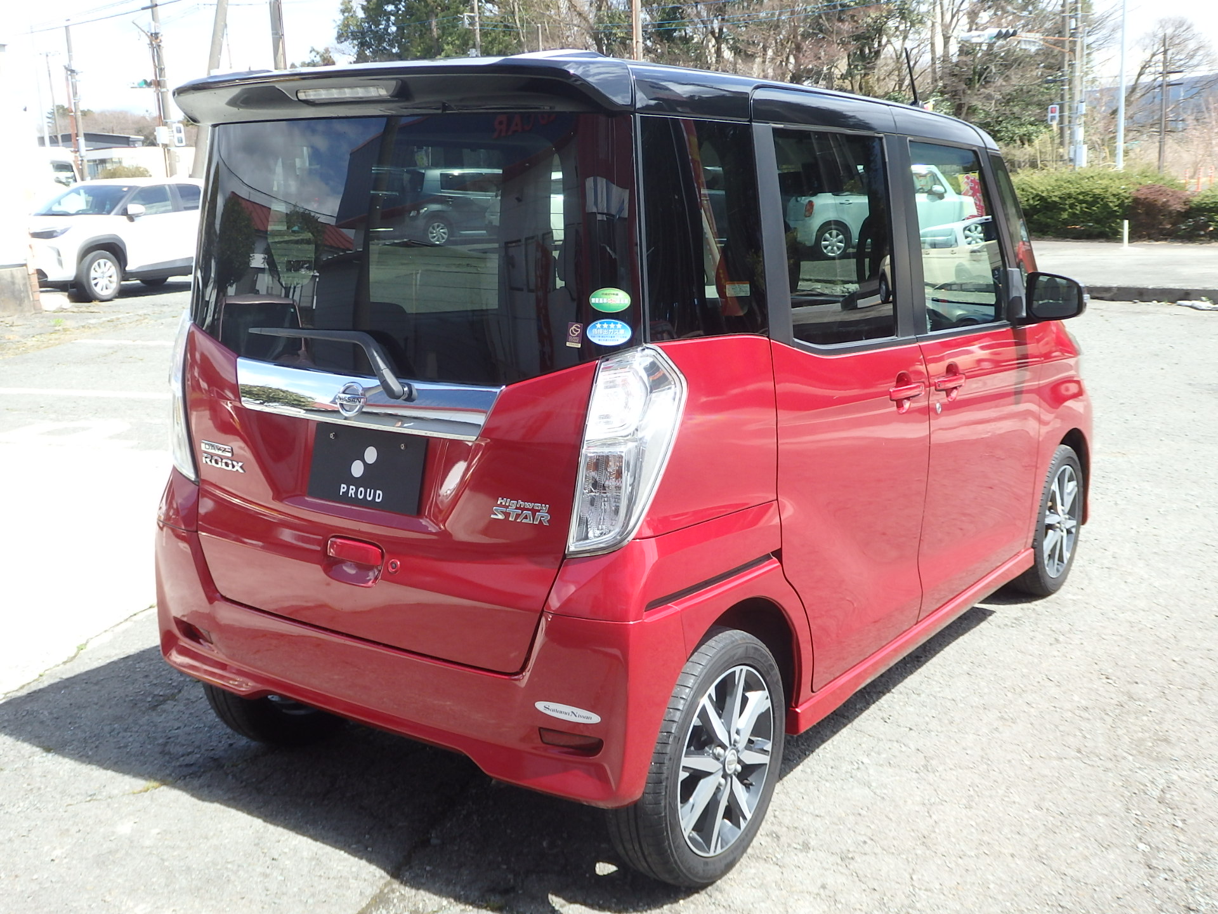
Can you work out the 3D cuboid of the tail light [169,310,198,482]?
[{"bbox_3d":[-1.000,-0.152,3.198,0.170,0.405,0.200,8,14,34],"label":"tail light"}]

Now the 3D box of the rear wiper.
[{"bbox_3d":[-0.590,-0.204,2.723,0.520,0.140,0.080,8,14,34],"label":"rear wiper"}]

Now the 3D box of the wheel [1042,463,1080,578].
[{"bbox_3d":[1.605,0.231,4.794,0.130,0.415,0.415,8,14,34],"label":"wheel"}]

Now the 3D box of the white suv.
[{"bbox_3d":[-6.930,-3.115,18.450,1.765,1.590,4.180,4,13,23],"label":"white suv"}]

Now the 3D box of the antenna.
[{"bbox_3d":[0.866,-1.084,3.729,0.025,0.200,0.035,8,46,34],"label":"antenna"}]

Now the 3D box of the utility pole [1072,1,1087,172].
[{"bbox_3d":[14.787,-11.214,41.093,0.380,7.800,0.380,2,12,19],"label":"utility pole"}]

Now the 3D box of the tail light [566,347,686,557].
[{"bbox_3d":[0.037,-0.012,2.490,0.170,0.405,0.200,8,14,34],"label":"tail light"}]

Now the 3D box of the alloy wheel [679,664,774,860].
[{"bbox_3d":[0.210,0.650,2.849,0.130,0.415,0.415,8,14,34],"label":"alloy wheel"}]

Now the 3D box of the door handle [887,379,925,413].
[{"bbox_3d":[0.763,-0.166,3.370,0.050,0.080,0.210,8,14,34],"label":"door handle"}]

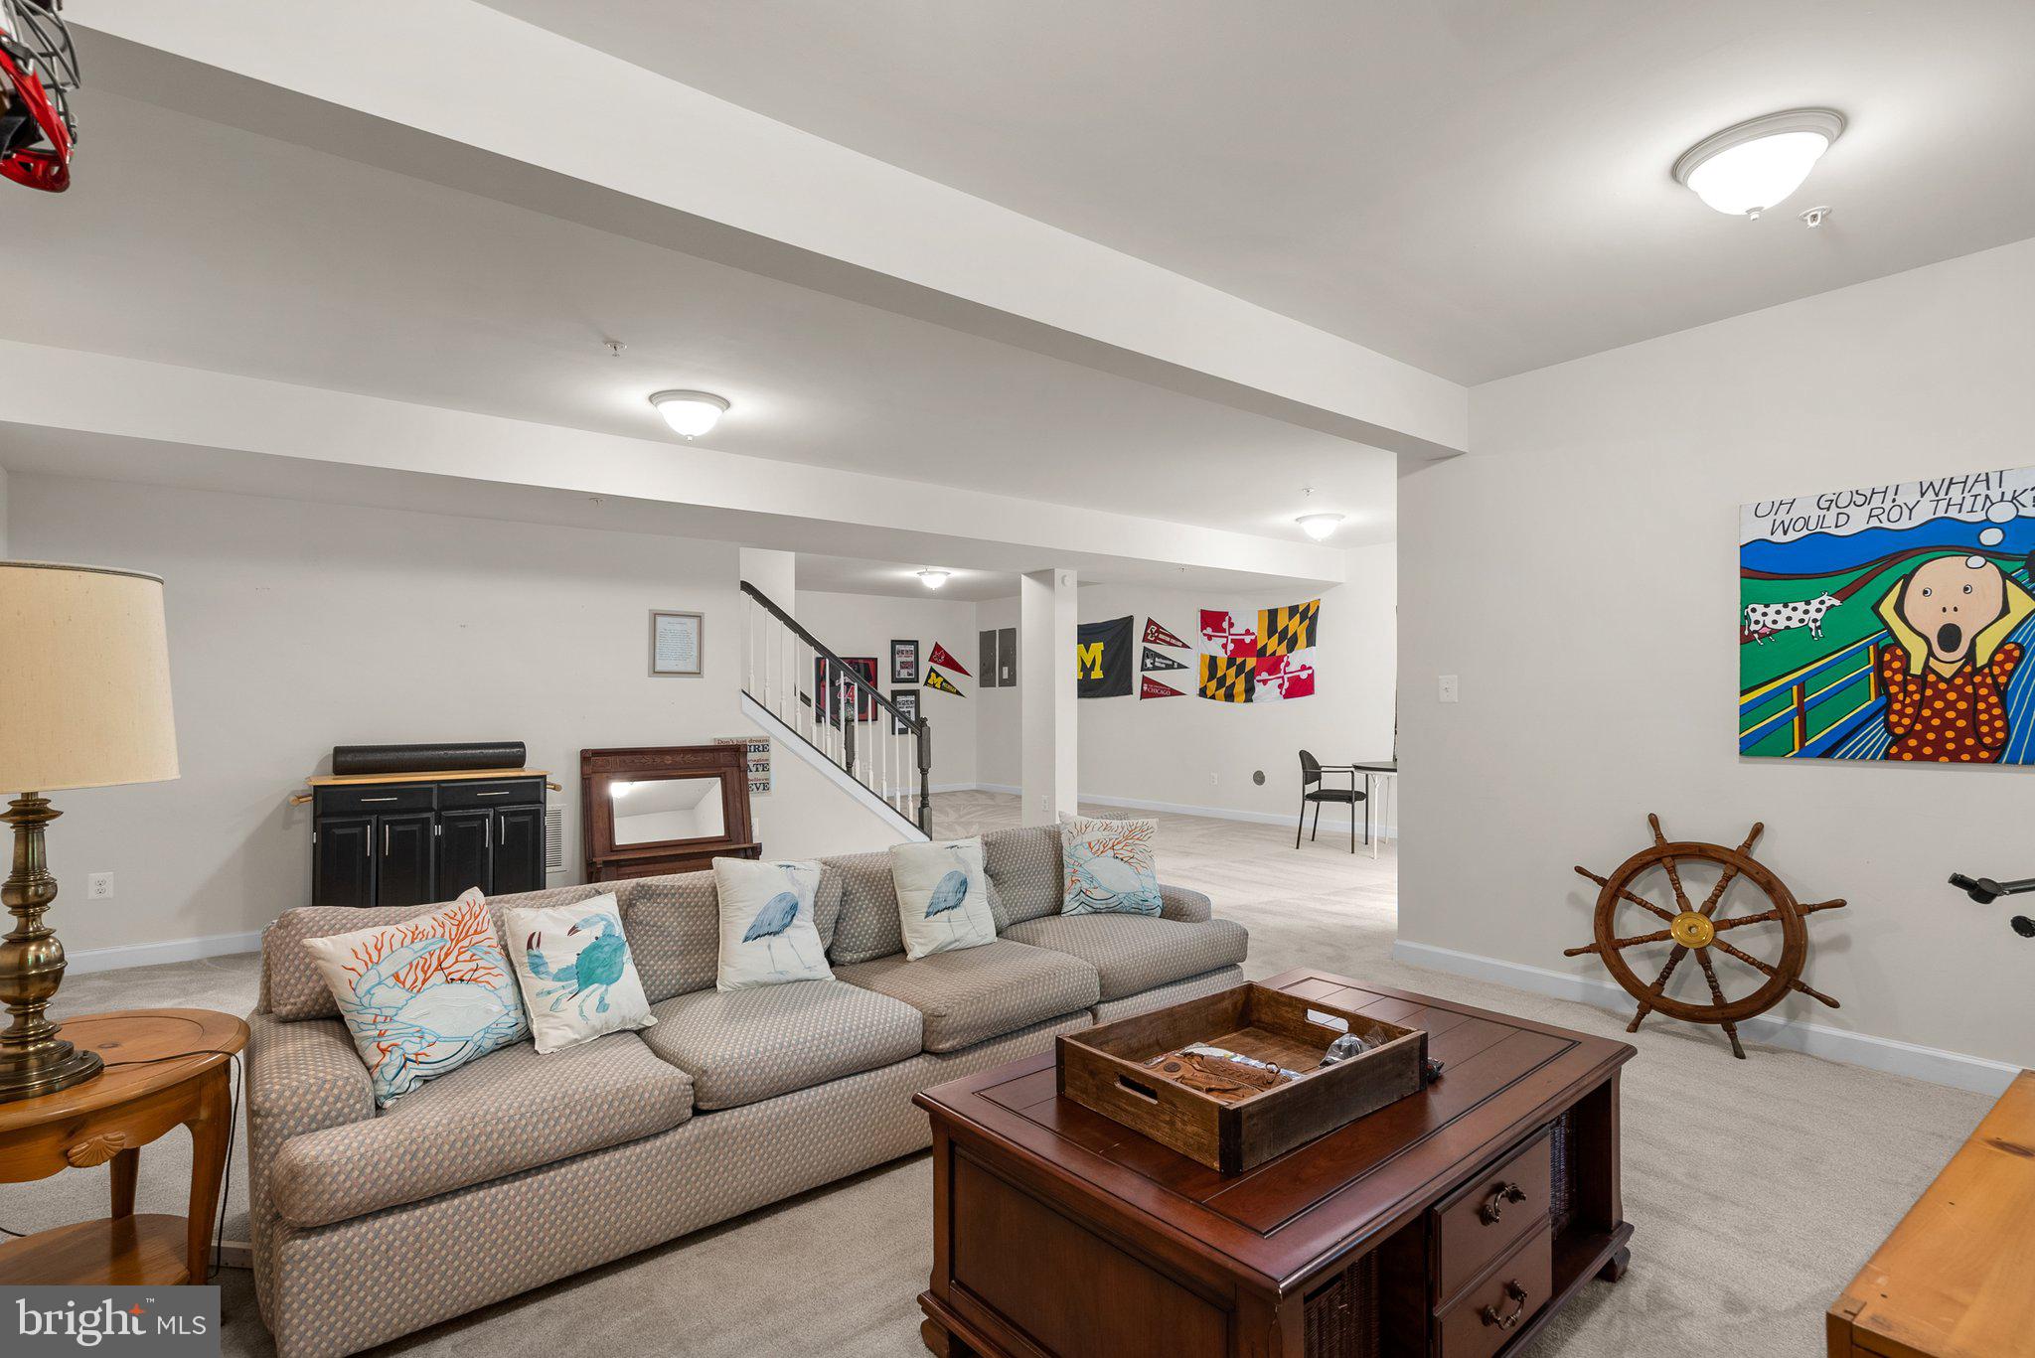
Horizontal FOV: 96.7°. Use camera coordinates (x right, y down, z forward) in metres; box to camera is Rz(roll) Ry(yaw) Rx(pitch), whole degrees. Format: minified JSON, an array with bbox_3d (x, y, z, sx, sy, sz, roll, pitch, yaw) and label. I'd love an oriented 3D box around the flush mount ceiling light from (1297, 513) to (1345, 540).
[{"bbox_3d":[2.331,-1.154,6.927,0.345,0.165,0.345,0,-1,0],"label":"flush mount ceiling light"}]

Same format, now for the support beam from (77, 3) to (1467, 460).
[{"bbox_3d":[0.053,-1.179,2.734,4.750,0.293,0.203,0,-1,-37],"label":"support beam"}]

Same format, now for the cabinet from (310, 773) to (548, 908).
[{"bbox_3d":[-3.114,0.950,4.829,1.012,0.866,0.420,0,-1,-37],"label":"cabinet"}]

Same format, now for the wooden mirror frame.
[{"bbox_3d":[-2.136,0.904,5.706,1.029,0.978,0.150,0,-8,-37],"label":"wooden mirror frame"}]

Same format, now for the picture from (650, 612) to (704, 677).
[{"bbox_3d":[-2.188,-0.224,5.837,0.333,0.409,0.025,0,-1,-37],"label":"picture"}]

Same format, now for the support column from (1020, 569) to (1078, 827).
[{"bbox_3d":[0.270,0.252,7.246,0.232,2.205,0.387,1,-2,-37],"label":"support column"}]

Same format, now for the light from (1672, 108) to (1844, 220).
[{"bbox_3d":[1.877,-1.258,2.300,0.345,0.165,0.345,0,-1,-37],"label":"light"}]

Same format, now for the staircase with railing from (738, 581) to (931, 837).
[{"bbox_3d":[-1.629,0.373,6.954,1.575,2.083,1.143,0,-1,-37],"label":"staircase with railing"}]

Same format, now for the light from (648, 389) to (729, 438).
[{"bbox_3d":[-1.516,-1.198,4.194,0.345,0.165,0.345,0,-1,-37],"label":"light"}]

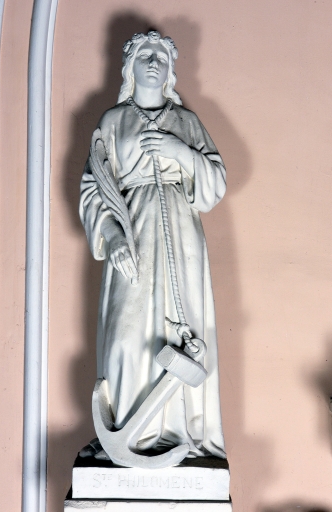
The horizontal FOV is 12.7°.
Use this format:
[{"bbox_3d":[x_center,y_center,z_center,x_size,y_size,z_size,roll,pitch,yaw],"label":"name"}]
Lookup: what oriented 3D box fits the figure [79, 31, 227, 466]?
[{"bbox_3d":[-0.042,-0.037,4.680,0.460,1.350,0.390,1,1,0],"label":"figure"}]

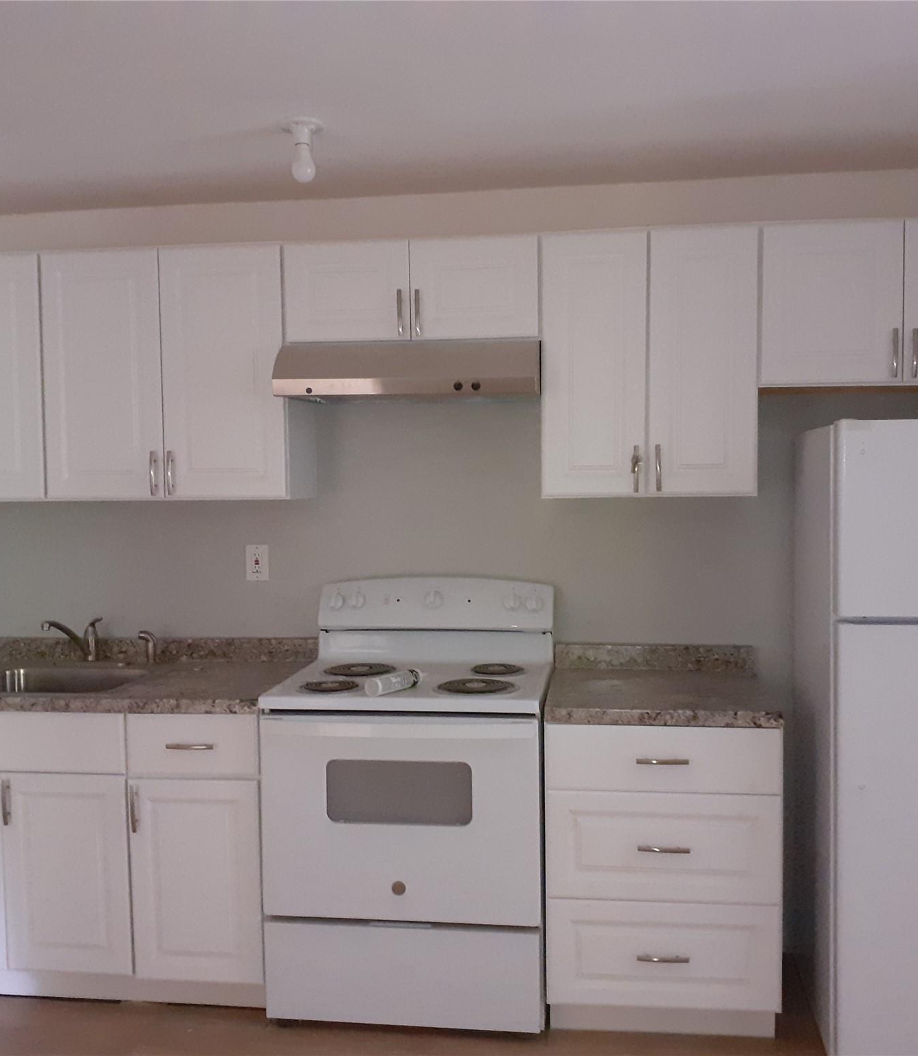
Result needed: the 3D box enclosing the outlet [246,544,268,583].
[{"bbox_3d":[-0.666,0.115,3.632,0.071,0.116,0.010,0,3,8],"label":"outlet"}]

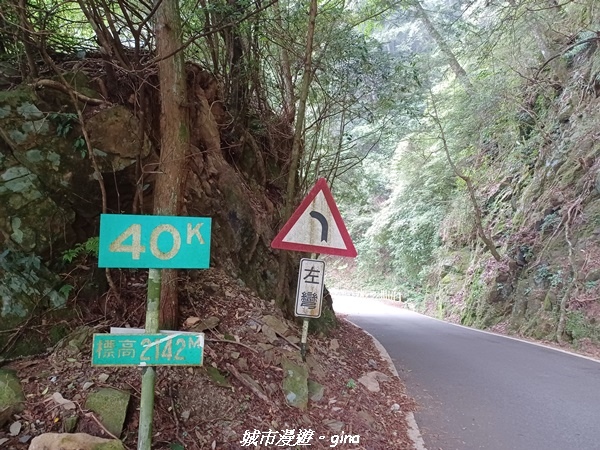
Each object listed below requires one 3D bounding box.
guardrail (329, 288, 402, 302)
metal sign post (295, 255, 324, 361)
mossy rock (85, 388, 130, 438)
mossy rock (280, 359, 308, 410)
[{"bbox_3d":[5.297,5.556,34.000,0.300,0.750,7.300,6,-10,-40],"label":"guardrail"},{"bbox_3d":[0.096,0.841,4.400,0.265,1.100,0.080,6,-7,0],"label":"metal sign post"},{"bbox_3d":[-1.288,1.262,2.900,0.300,0.280,0.240,0,-7,-3],"label":"mossy rock"},{"bbox_3d":[-0.051,1.463,4.000,0.250,0.420,0.220,0,-7,0],"label":"mossy rock"}]

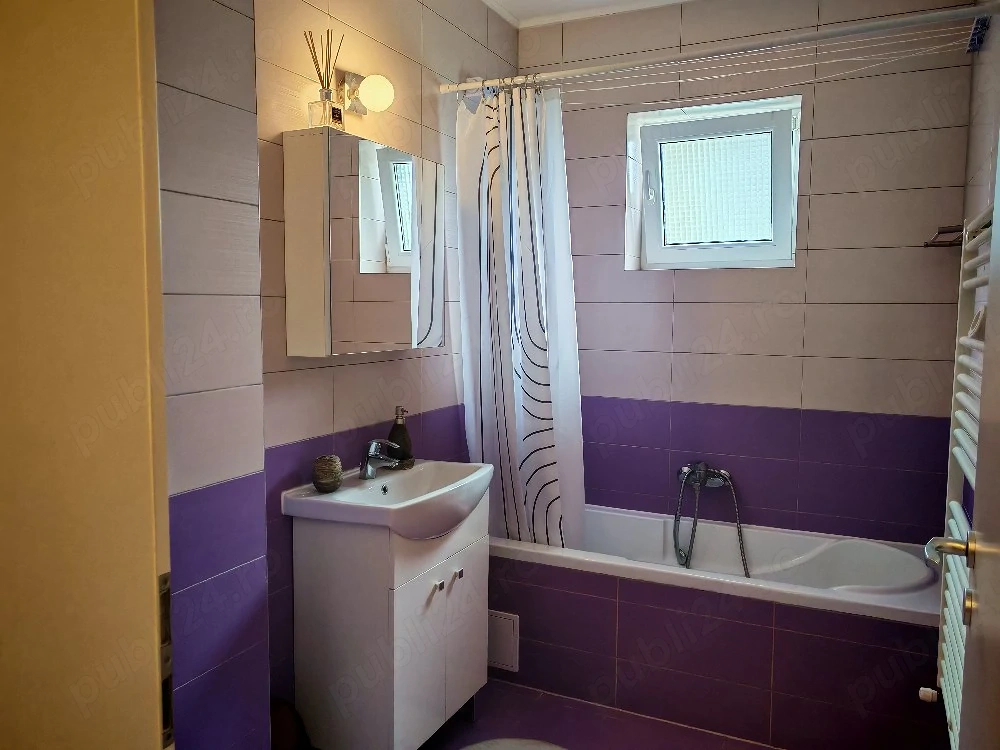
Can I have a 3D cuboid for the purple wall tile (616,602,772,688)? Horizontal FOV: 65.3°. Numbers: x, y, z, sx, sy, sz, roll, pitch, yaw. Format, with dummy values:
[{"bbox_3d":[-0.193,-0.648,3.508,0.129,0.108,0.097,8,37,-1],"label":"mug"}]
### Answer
[{"bbox_3d":[0.623,0.869,2.522,0.500,0.201,0.010,3,6,26],"label":"purple wall tile"}]

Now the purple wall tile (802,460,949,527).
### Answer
[{"bbox_3d":[1.377,0.443,2.902,0.496,0.202,0.010,3,6,26],"label":"purple wall tile"}]

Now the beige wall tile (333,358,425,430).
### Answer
[{"bbox_3d":[-0.389,0.057,2.544,0.010,0.201,0.500,3,5,26],"label":"beige wall tile"}]

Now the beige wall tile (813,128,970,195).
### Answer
[{"bbox_3d":[1.385,-0.763,2.801,0.497,0.200,0.012,3,5,26],"label":"beige wall tile"}]

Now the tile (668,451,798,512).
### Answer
[{"bbox_3d":[0.926,0.420,3.111,0.500,0.201,0.010,3,6,26],"label":"tile"}]

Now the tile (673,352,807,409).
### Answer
[{"bbox_3d":[0.928,0.019,3.073,0.498,0.201,0.012,3,6,26],"label":"tile"}]

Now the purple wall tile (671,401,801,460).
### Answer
[{"bbox_3d":[0.927,0.218,3.090,0.498,0.201,0.012,3,6,26],"label":"purple wall tile"}]

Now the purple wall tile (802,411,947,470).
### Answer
[{"bbox_3d":[1.379,0.242,2.887,0.497,0.200,0.012,3,5,26],"label":"purple wall tile"}]

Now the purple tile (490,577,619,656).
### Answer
[{"bbox_3d":[0.175,0.845,2.739,0.498,0.201,0.012,3,6,26],"label":"purple tile"}]

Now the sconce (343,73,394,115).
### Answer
[{"bbox_3d":[-0.383,-0.825,2.289,0.156,0.112,0.108,3,6,26],"label":"sconce"}]

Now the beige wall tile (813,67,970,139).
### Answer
[{"bbox_3d":[1.379,-0.959,2.767,0.494,0.201,0.012,3,6,26],"label":"beige wall tile"}]

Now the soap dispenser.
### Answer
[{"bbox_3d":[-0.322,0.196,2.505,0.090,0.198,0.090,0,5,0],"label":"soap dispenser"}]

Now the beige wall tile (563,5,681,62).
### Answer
[{"bbox_3d":[0.491,-1.393,3.180,0.501,0.171,0.010,3,6,26],"label":"beige wall tile"}]

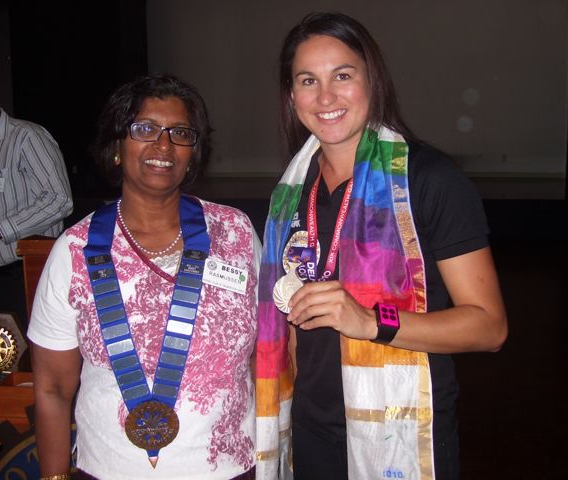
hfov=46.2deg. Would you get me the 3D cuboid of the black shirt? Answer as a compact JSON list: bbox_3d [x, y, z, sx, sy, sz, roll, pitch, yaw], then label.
[{"bbox_3d":[0.158,0.080,1.275,0.460,0.570,0.270,0,6,25],"label":"black shirt"}]

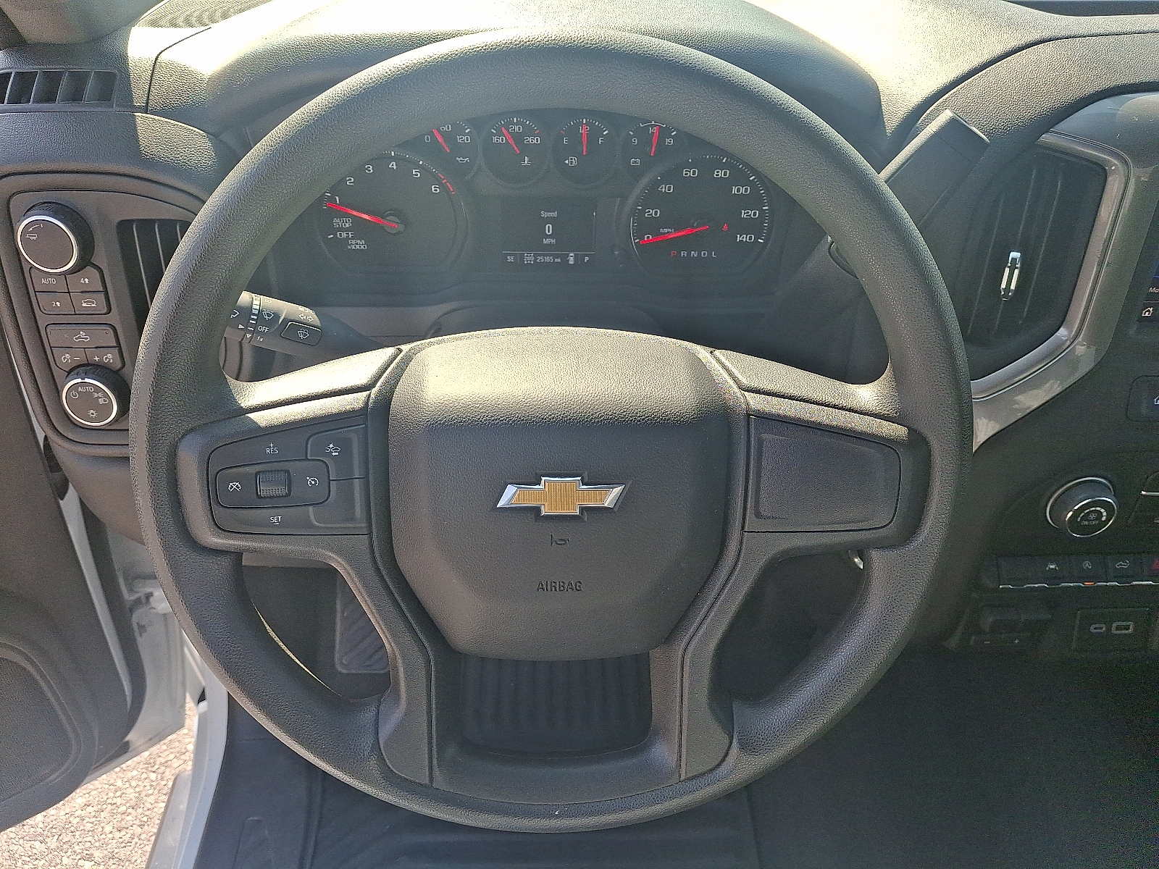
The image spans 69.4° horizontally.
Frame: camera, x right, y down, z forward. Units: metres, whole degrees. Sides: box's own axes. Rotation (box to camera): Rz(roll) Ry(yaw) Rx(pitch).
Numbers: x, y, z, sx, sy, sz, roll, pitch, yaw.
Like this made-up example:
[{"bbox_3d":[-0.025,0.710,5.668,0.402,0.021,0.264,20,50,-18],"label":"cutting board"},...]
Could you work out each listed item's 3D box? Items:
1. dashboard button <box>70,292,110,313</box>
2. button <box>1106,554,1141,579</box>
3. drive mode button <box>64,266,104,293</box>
[{"bbox_3d":[-0.341,-0.092,0.585,0.024,0.015,0.009,0,27,-2],"label":"dashboard button"},{"bbox_3d":[0.407,0.097,0.629,0.025,0.019,0.010,1,25,-1],"label":"button"},{"bbox_3d":[-0.340,-0.107,0.578,0.024,0.018,0.009,0,27,-2],"label":"drive mode button"}]

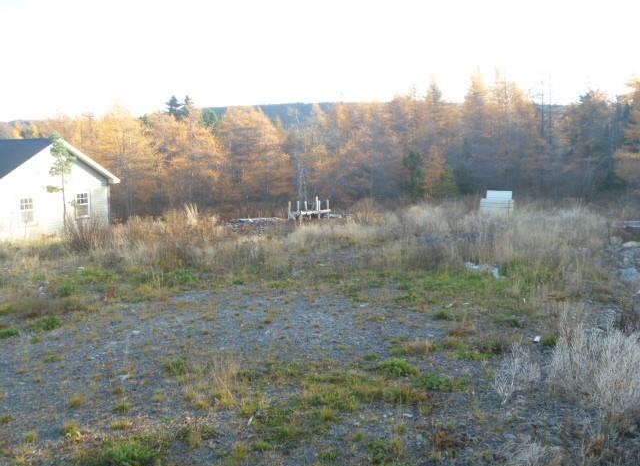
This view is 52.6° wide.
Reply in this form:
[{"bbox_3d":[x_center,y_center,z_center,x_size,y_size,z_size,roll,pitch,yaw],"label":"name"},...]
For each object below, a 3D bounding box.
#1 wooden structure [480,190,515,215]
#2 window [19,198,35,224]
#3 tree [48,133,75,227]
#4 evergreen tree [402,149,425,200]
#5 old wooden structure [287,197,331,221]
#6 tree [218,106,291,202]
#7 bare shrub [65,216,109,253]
[{"bbox_3d":[12.069,-2.040,44.000,2.150,1.800,1.200,3,7,25],"label":"wooden structure"},{"bbox_3d":[-14.968,-1.132,33.000,0.140,1.330,0.860,4,8,33],"label":"window"},{"bbox_3d":[-12.384,-2.419,31.000,1.450,4.900,1.400,-3,7,-22],"label":"tree"},{"bbox_3d":[8.236,-5.065,57.000,2.000,4.700,2.000,1,7,9],"label":"evergreen tree"},{"bbox_3d":[-0.714,-1.564,44.000,2.600,1.600,1.600,-3,7,-23],"label":"old wooden structure"},{"bbox_3d":[-6.073,-7.279,60.000,6.700,9.200,6.200,-1,7,-6],"label":"tree"},{"bbox_3d":[-10.240,0.044,28.500,2.000,1.550,1.700,-2,7,-20],"label":"bare shrub"}]

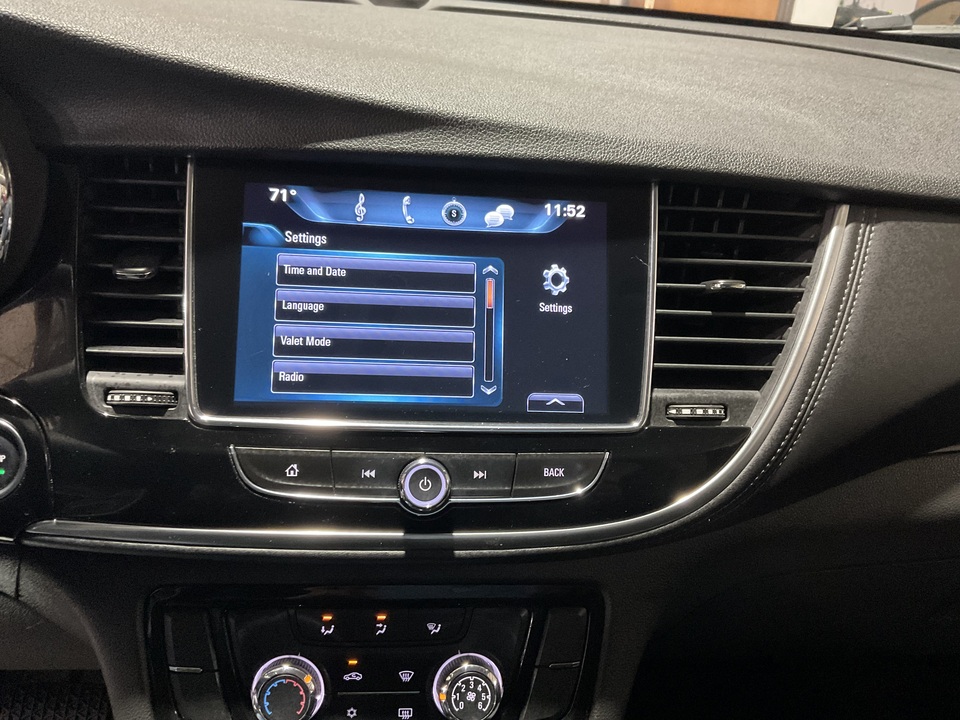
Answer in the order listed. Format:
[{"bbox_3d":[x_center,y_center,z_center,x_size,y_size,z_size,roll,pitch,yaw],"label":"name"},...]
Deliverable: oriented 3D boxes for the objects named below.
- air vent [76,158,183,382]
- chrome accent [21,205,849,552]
[{"bbox_3d":[-0.160,-0.043,0.374,0.054,0.106,0.030,2,-8,-6],"label":"air vent"},{"bbox_3d":[-0.004,0.001,0.379,0.386,0.178,0.040,2,-8,-6],"label":"chrome accent"}]

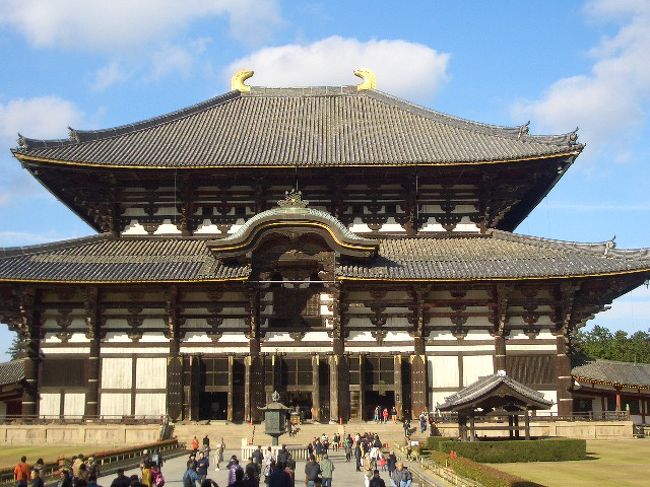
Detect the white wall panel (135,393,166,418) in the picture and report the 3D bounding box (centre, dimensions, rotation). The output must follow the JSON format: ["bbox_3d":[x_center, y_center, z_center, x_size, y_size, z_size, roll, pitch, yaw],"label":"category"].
[{"bbox_3d":[-18.583,17.412,98.344,3.400,2.750,0.200,0,-10,1],"label":"white wall panel"}]

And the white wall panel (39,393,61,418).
[{"bbox_3d":[-29.392,17.466,98.493,2.400,2.700,0.200,0,-10,1],"label":"white wall panel"}]

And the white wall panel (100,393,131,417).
[{"bbox_3d":[-22.342,17.444,98.393,3.400,2.750,0.200,0,-10,1],"label":"white wall panel"}]

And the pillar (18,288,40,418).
[{"bbox_3d":[-31.696,12.025,99.514,1.450,14.200,1.450,0,-10,1],"label":"pillar"}]

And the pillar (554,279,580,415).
[{"bbox_3d":[25.697,11.527,98.762,1.450,14.200,1.450,0,-10,1],"label":"pillar"}]

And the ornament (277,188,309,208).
[{"bbox_3d":[-3.243,-4.595,94.398,3.265,2.054,0.800,0,-11,1],"label":"ornament"}]

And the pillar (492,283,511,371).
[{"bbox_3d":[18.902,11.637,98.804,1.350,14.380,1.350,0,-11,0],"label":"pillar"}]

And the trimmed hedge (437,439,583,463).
[{"bbox_3d":[12.024,13.422,59.492,9.330,1.300,1.600,0,-10,1],"label":"trimmed hedge"}]

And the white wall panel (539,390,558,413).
[{"bbox_3d":[23.741,17.089,98.012,2.232,2.603,0.150,0,-11,1],"label":"white wall panel"}]

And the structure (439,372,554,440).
[{"bbox_3d":[11.351,12.012,64.739,7.690,5.760,7.600,0,-10,1],"label":"structure"}]

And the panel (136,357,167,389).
[{"bbox_3d":[-18.556,13.891,98.515,3.269,3.345,0.200,0,-11,0],"label":"panel"}]

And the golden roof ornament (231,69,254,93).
[{"bbox_3d":[-11.709,-23.286,131.580,3.336,3.386,1.400,0,-11,1],"label":"golden roof ornament"}]

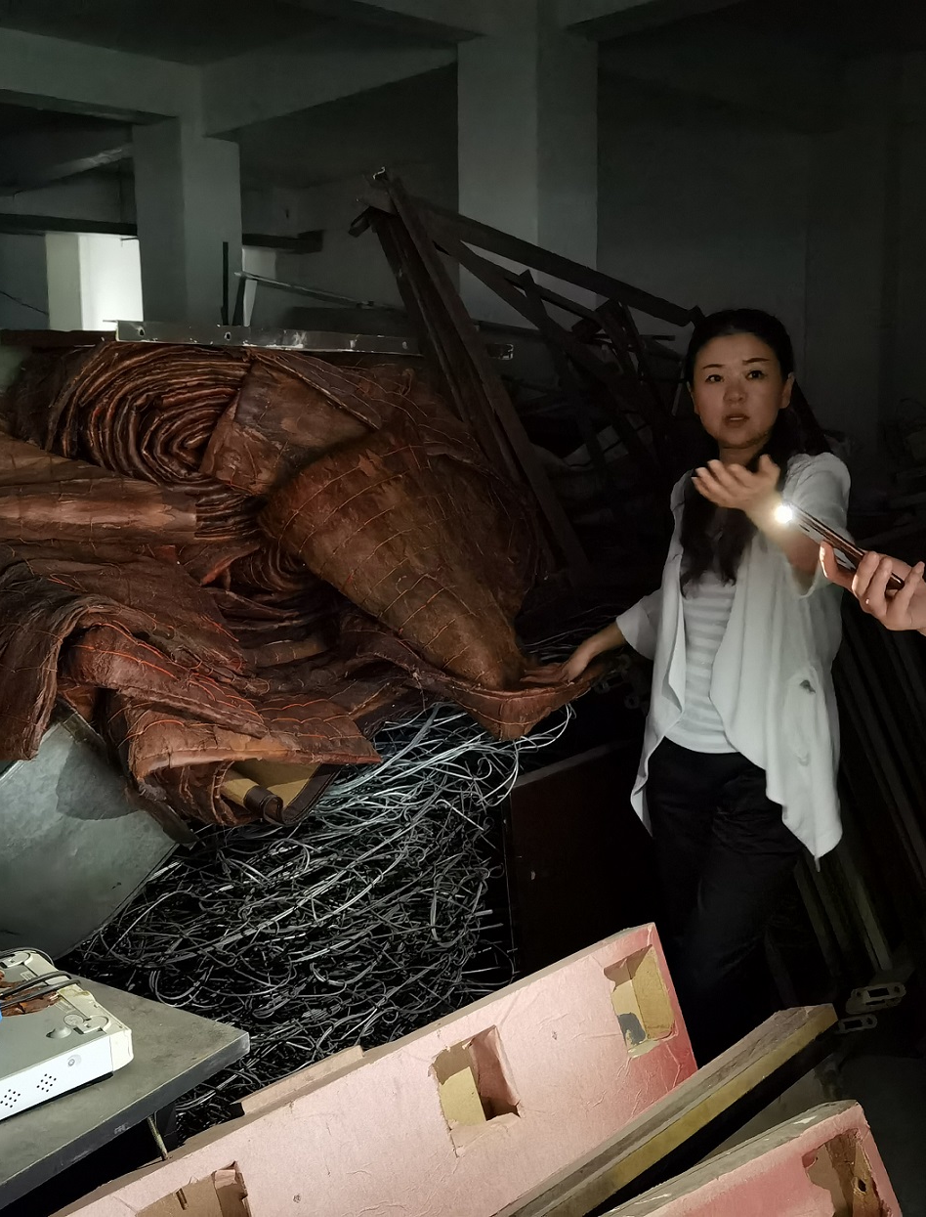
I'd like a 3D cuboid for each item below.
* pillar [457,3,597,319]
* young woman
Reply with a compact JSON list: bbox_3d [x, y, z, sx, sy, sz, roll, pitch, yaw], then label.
[{"bbox_3d":[0.310,-1.106,6.107,0.410,3.400,0.540,-8,10,-42],"label":"pillar"},{"bbox_3d":[0.360,0.347,1.978,0.448,1.625,0.616,2,8,20],"label":"young woman"}]

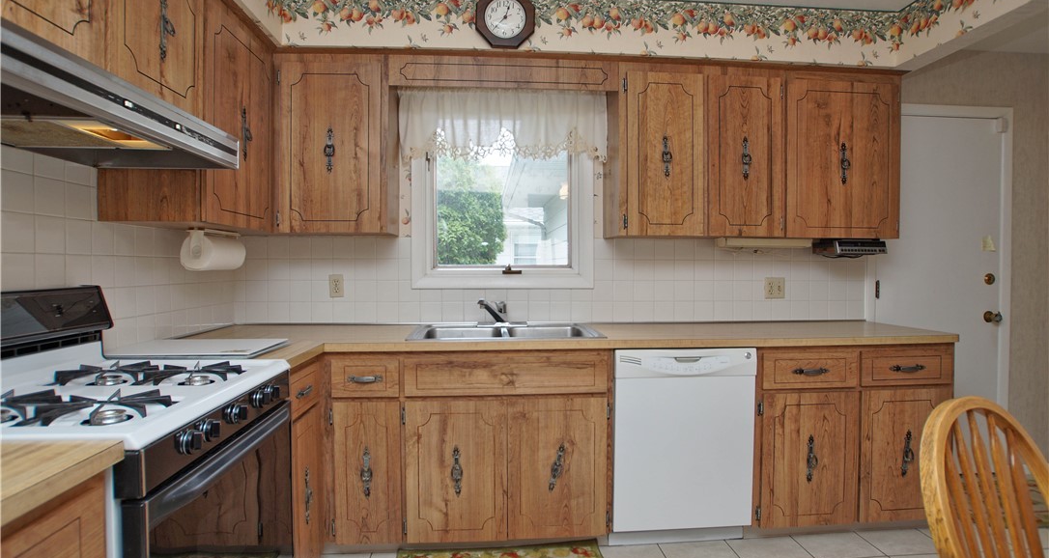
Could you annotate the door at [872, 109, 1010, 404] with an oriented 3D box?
[{"bbox_3d":[2.392,0.082,2.694,0.830,2.085,0.055,0,1,-5],"label":"door"}]

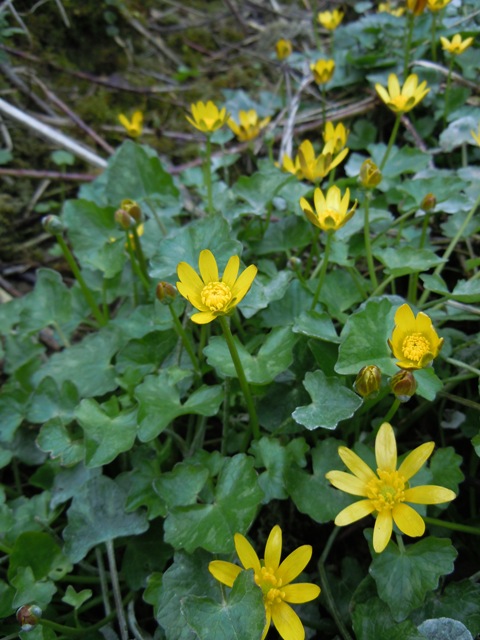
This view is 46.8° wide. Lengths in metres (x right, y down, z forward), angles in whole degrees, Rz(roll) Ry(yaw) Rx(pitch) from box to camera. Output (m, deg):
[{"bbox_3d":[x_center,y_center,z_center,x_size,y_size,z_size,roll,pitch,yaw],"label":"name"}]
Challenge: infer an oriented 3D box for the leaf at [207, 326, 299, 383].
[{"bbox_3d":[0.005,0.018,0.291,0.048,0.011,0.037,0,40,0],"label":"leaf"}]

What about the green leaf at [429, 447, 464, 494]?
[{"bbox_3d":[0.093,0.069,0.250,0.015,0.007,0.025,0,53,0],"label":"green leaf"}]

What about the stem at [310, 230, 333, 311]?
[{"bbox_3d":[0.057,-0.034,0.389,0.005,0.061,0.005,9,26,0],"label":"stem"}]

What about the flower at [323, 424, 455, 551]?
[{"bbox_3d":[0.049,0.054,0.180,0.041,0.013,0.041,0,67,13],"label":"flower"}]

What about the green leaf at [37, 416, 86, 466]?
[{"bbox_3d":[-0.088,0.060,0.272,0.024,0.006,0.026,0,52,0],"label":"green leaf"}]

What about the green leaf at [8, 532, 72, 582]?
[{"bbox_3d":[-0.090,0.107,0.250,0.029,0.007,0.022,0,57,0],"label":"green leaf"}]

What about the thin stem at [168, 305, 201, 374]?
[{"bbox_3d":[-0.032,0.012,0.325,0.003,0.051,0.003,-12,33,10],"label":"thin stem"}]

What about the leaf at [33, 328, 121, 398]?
[{"bbox_3d":[-0.074,0.020,0.250,0.040,0.010,0.035,-33,72,-24],"label":"leaf"}]

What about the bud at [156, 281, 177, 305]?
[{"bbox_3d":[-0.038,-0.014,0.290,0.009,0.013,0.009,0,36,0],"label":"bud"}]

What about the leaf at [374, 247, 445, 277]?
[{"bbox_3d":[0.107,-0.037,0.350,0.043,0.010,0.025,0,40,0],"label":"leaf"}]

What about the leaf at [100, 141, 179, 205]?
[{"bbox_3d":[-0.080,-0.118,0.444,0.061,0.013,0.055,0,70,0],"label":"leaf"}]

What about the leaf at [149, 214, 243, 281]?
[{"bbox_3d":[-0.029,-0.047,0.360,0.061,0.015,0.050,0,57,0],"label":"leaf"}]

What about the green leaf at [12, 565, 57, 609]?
[{"bbox_3d":[-0.074,0.096,0.200,0.017,0.005,0.017,-9,54,-19],"label":"green leaf"}]

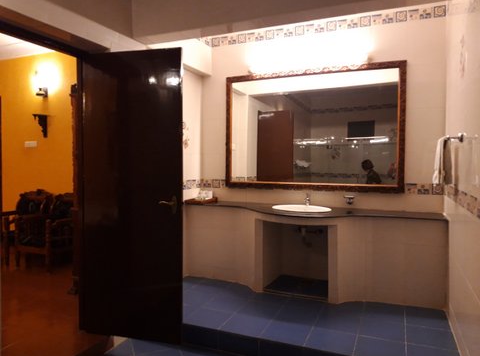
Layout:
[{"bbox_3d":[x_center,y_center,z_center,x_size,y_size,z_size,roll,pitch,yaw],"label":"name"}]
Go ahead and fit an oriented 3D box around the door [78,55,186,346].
[{"bbox_3d":[-0.823,0.141,2.699,0.857,2.124,0.045,1,3,15],"label":"door"}]

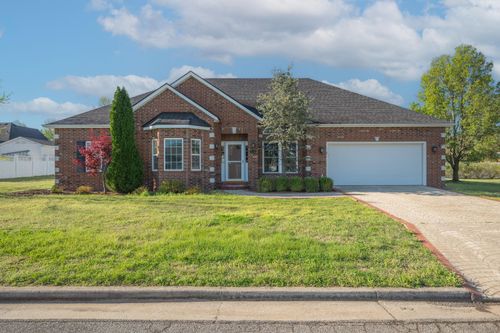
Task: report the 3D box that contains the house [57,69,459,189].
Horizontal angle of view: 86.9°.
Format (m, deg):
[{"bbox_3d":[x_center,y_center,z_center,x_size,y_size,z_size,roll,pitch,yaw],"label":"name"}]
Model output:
[{"bbox_3d":[-0.250,-2.600,19.400,20.600,7.500,12.800,0,0,0],"label":"house"}]

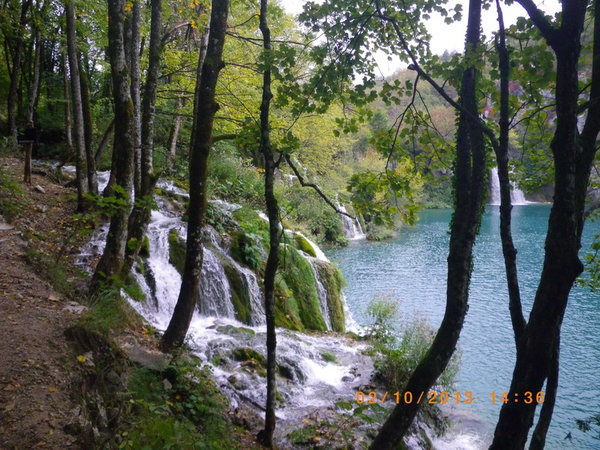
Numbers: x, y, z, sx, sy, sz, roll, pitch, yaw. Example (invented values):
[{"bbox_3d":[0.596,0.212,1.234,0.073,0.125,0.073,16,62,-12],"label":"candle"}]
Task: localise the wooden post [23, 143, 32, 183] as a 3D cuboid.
[{"bbox_3d":[-6.315,-1.440,11.279,0.158,0.950,0.158,1,3,-29],"label":"wooden post"}]

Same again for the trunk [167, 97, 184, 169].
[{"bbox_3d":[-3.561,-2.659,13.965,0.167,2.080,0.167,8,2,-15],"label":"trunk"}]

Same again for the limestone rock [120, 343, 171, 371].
[{"bbox_3d":[-1.353,1.160,4.250,0.440,0.180,0.300,-1,4,-18],"label":"limestone rock"}]

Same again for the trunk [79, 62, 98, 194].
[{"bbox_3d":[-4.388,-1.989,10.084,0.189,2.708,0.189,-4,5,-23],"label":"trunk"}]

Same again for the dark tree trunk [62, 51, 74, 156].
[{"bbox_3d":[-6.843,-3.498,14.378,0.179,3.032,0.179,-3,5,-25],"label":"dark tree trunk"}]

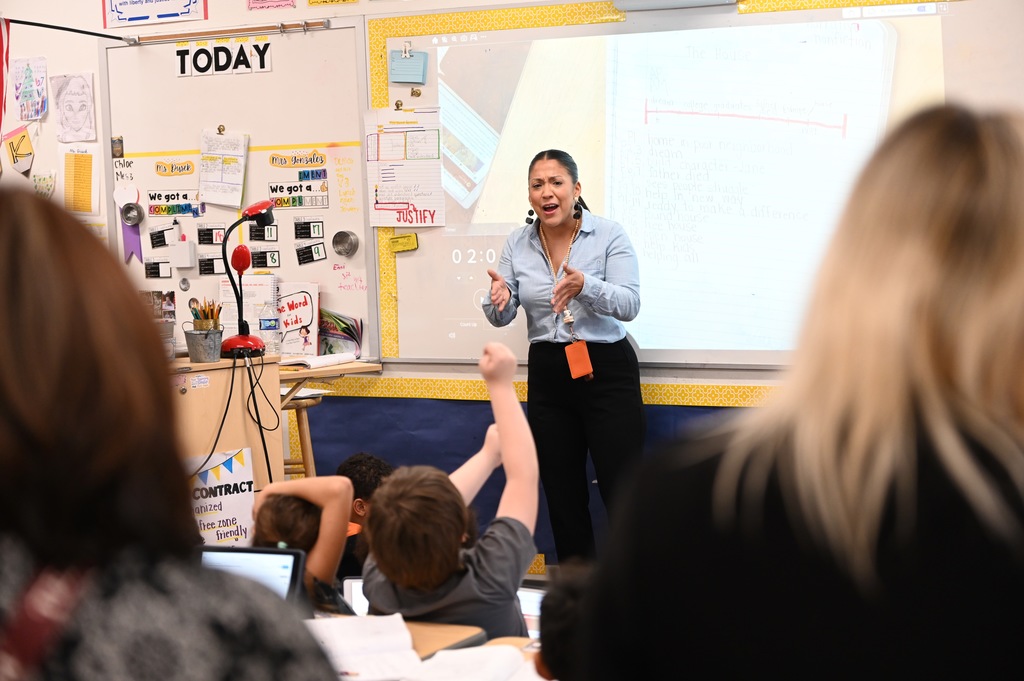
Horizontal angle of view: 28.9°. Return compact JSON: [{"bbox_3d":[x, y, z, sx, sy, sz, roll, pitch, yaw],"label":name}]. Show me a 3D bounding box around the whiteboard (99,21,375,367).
[{"bbox_3d":[-1.024,-0.531,7.290,1.200,1.220,0.040,1,6,28],"label":"whiteboard"}]

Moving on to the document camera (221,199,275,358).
[{"bbox_3d":[-0.864,-0.204,6.408,0.180,0.510,0.160,-3,5,-10],"label":"document camera"}]

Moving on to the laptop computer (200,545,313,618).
[{"bbox_3d":[-0.558,0.488,3.554,0.300,0.190,0.260,0,6,22],"label":"laptop computer"}]

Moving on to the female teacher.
[{"bbox_3d":[0.152,0.225,5.904,0.500,1.578,0.420,0,6,24],"label":"female teacher"}]

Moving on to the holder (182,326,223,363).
[{"bbox_3d":[-0.978,0.014,6.298,0.120,0.105,0.120,-2,5,0],"label":"holder"}]

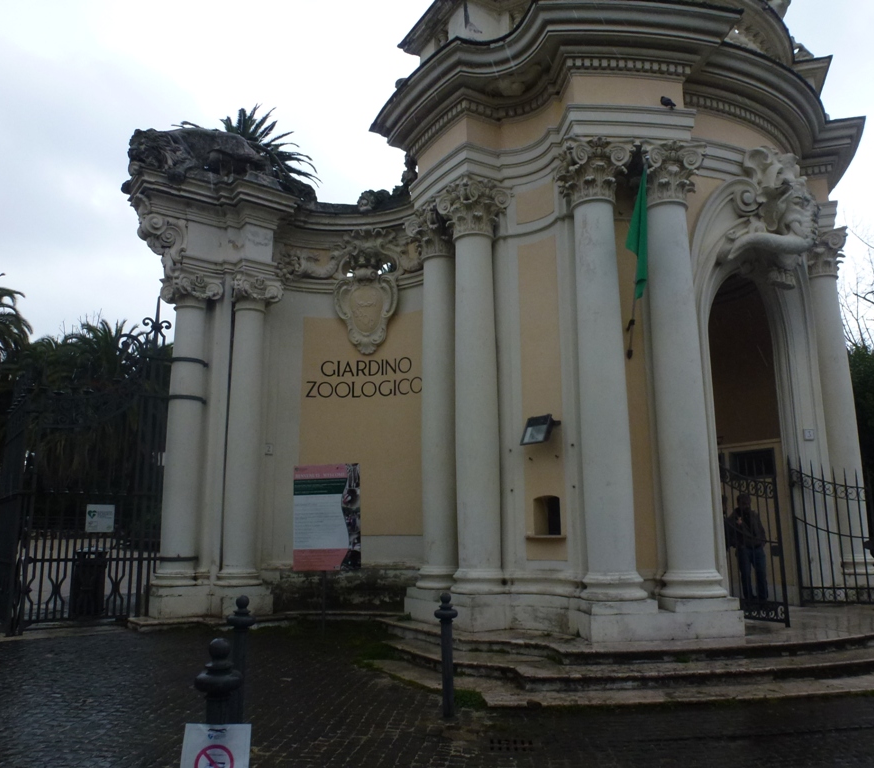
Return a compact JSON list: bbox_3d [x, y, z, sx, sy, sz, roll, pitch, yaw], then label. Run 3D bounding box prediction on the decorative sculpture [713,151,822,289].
[{"bbox_3d":[4.991,-2.514,10.721,1.500,2.080,0.980,8,-14,-40],"label":"decorative sculpture"}]

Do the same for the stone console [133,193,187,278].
[{"bbox_3d":[-4.384,-2.354,11.256,0.720,1.300,0.520,7,-13,-35],"label":"stone console"}]

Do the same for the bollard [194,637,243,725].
[{"bbox_3d":[-0.915,1.565,2.909,0.200,1.000,0.200,0,-10,0],"label":"bollard"}]

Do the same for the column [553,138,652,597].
[{"bbox_3d":[2.091,-0.190,8.967,0.850,5.800,0.850,0,-11,-5],"label":"column"}]

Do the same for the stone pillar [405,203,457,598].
[{"bbox_3d":[0.080,0.074,10.855,0.820,5.860,0.820,6,-12,-30],"label":"stone pillar"}]

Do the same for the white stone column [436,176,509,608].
[{"bbox_3d":[0.568,0.043,10.037,0.850,5.860,0.850,6,-12,-33],"label":"white stone column"}]

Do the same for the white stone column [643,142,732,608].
[{"bbox_3d":[3.073,-0.289,9.107,0.820,5.930,0.820,1,-11,-6],"label":"white stone column"}]

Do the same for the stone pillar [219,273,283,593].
[{"bbox_3d":[-2.991,0.688,11.108,0.755,4.719,0.755,7,-13,-34],"label":"stone pillar"}]

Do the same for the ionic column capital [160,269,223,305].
[{"bbox_3d":[-3.972,-1.469,11.515,0.800,0.520,0.800,7,-13,-34],"label":"ionic column capital"}]

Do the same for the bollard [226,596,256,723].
[{"bbox_3d":[-1.410,2.029,5.059,0.200,1.000,0.200,0,-10,0],"label":"bollard"}]

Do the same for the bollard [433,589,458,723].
[{"bbox_3d":[0.086,2.357,6.224,0.216,1.019,0.216,-1,-10,0],"label":"bollard"}]

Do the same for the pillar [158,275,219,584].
[{"bbox_3d":[-3.955,0.655,11.122,0.800,4.780,0.800,7,-13,-34],"label":"pillar"}]

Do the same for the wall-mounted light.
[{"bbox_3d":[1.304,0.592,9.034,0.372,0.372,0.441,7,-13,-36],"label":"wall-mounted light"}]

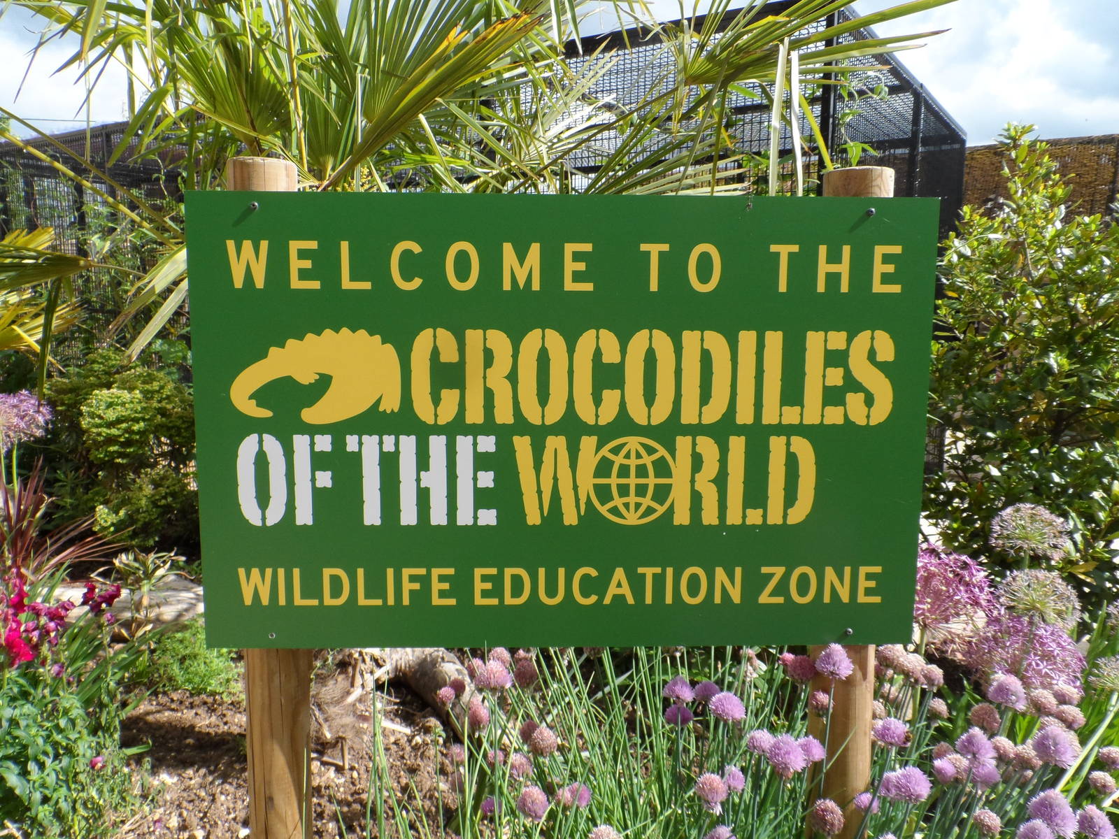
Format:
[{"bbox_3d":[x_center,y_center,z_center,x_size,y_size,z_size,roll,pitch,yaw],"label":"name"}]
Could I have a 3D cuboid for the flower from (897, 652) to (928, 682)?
[{"bbox_3d":[0.445,0.313,0.979,0.036,0.035,0.036,0,6,0],"label":"flower"}]

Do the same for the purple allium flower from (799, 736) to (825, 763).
[{"bbox_3d":[0.242,0.319,0.750,0.030,0.027,0.030,0,6,0],"label":"purple allium flower"}]

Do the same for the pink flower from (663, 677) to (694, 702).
[{"bbox_3d":[0.128,0.288,0.830,0.033,0.029,0.033,0,6,0],"label":"pink flower"}]

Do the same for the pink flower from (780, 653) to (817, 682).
[{"bbox_3d":[0.300,0.310,0.969,0.042,0.035,0.042,0,6,0],"label":"pink flower"}]

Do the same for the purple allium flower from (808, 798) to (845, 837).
[{"bbox_3d":[0.298,0.445,0.867,0.038,0.040,0.038,0,6,0],"label":"purple allium flower"}]

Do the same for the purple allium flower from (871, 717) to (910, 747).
[{"bbox_3d":[0.383,0.363,0.898,0.041,0.034,0.041,0,6,0],"label":"purple allium flower"}]

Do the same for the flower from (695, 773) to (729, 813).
[{"bbox_3d":[0.135,0.332,0.690,0.030,0.033,0.030,0,6,0],"label":"flower"}]

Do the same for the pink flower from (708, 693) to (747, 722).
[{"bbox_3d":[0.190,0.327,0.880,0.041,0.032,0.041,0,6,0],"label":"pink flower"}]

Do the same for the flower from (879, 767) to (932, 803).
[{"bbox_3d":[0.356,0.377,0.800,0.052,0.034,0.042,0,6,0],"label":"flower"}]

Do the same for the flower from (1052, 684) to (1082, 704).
[{"bbox_3d":[0.654,0.355,1.000,0.037,0.027,0.037,0,6,0],"label":"flower"}]

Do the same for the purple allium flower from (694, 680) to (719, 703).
[{"bbox_3d":[0.164,0.302,0.860,0.029,0.026,0.029,0,6,0],"label":"purple allium flower"}]

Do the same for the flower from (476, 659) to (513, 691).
[{"bbox_3d":[-0.069,0.270,0.820,0.038,0.033,0.038,0,6,0],"label":"flower"}]

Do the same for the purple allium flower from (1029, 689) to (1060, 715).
[{"bbox_3d":[0.575,0.336,0.920,0.037,0.030,0.037,0,6,0],"label":"purple allium flower"}]

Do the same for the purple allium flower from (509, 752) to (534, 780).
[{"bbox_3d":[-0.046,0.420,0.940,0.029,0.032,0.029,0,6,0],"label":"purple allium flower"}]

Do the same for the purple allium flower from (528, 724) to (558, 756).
[{"bbox_3d":[-0.016,0.311,0.750,0.028,0.029,0.028,0,6,0],"label":"purple allium flower"}]

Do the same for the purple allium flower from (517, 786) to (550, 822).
[{"bbox_3d":[-0.023,0.337,0.680,0.028,0.030,0.028,0,6,0],"label":"purple allium flower"}]

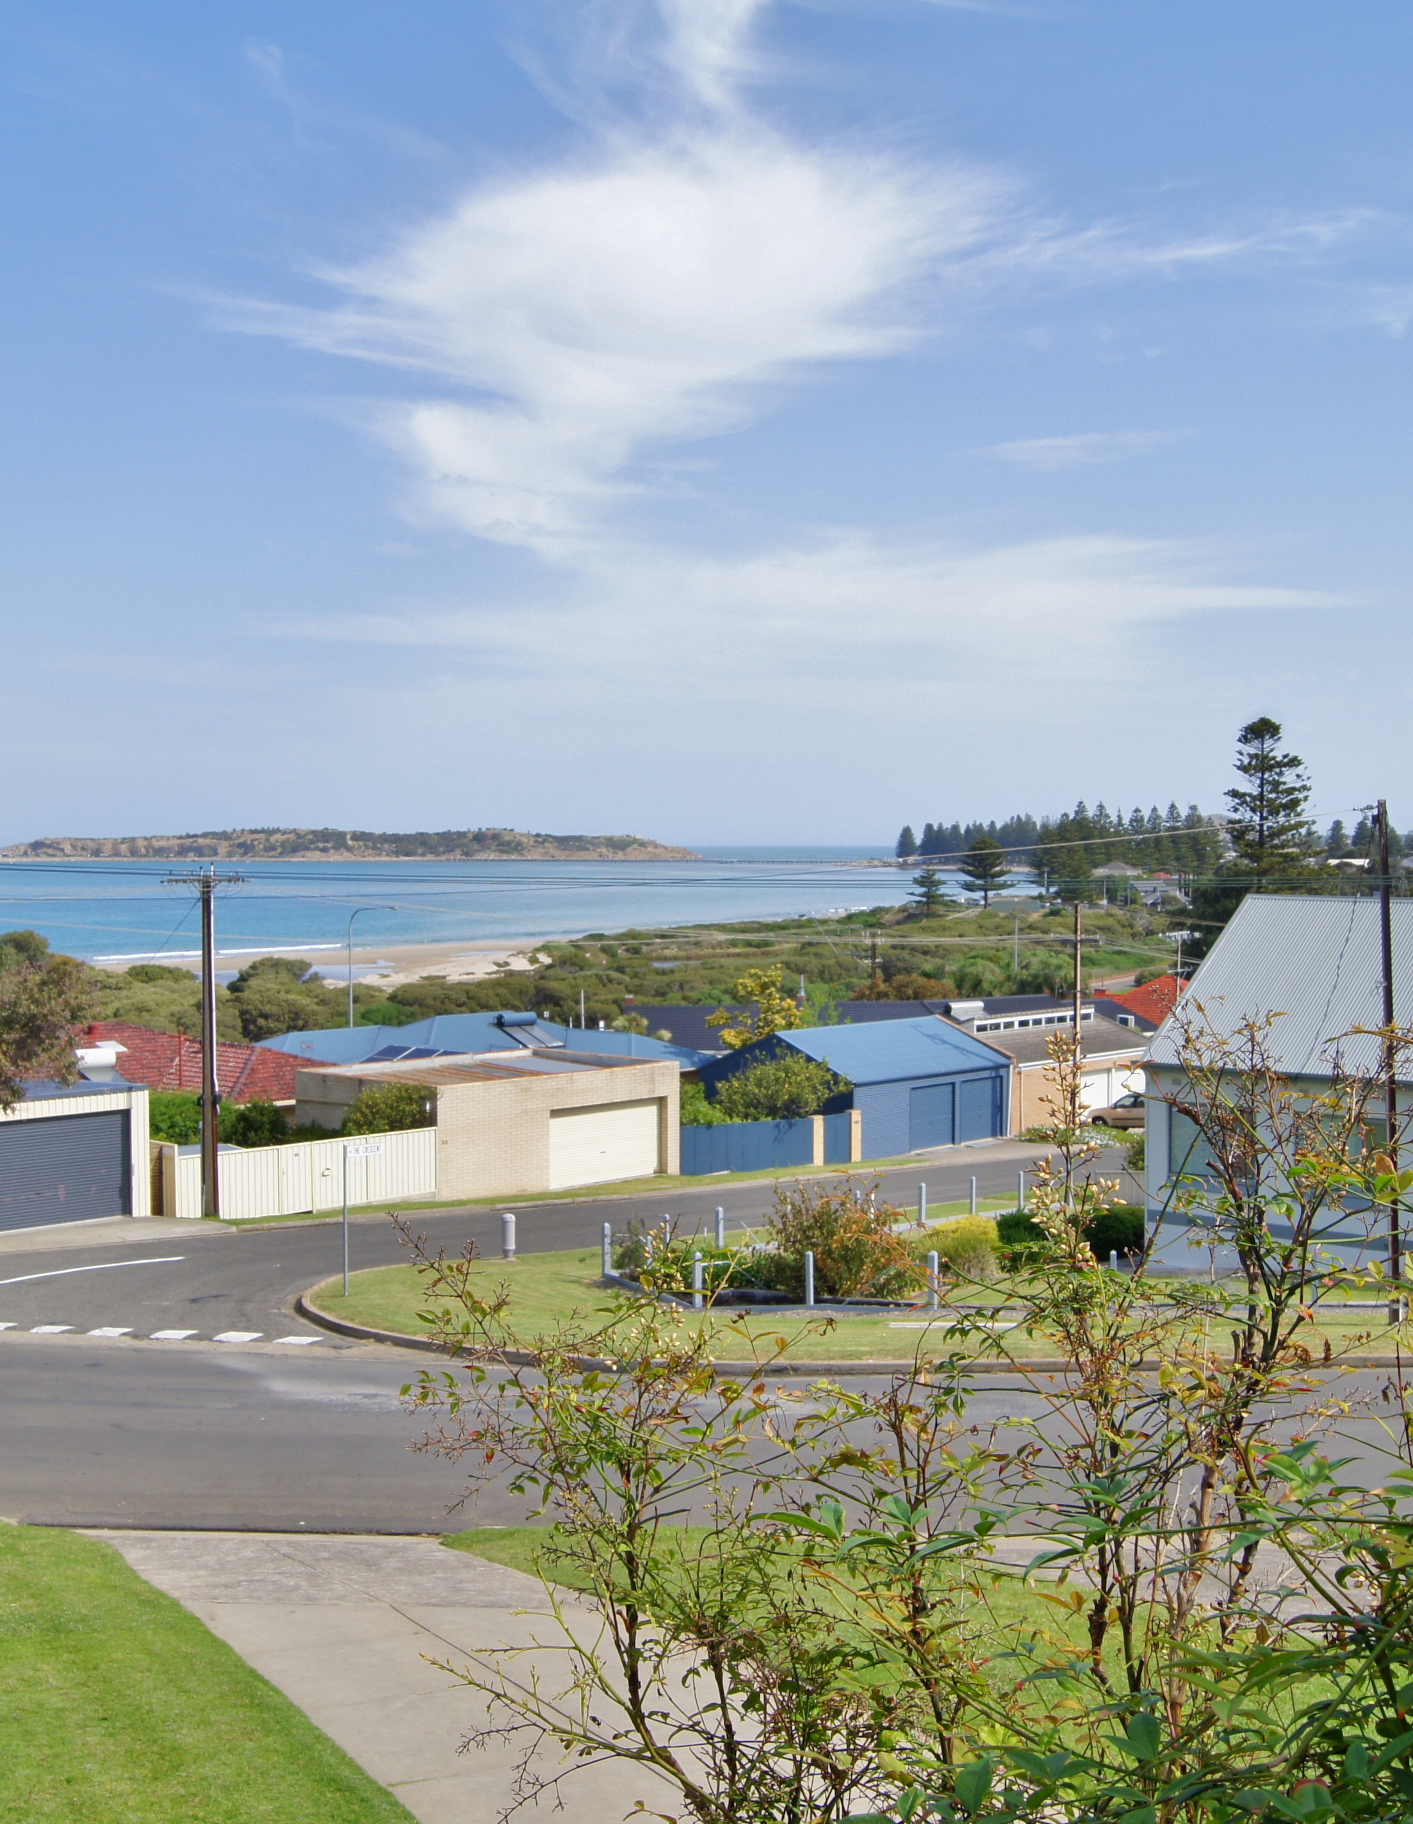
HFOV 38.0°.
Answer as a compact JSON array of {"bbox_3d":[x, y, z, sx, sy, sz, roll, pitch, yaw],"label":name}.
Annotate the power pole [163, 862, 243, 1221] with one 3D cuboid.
[{"bbox_3d":[-12.987,3.458,53.345,2.100,9.170,0.400,0,2,10],"label":"power pole"}]

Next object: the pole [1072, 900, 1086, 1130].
[{"bbox_3d":[14.106,4.034,78.181,0.450,8.900,0.350,0,2,10],"label":"pole"}]

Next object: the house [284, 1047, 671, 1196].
[{"bbox_3d":[-6.819,6.600,65.333,9.500,3.550,7.300,-2,3,-44],"label":"house"}]

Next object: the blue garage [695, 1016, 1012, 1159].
[{"bbox_3d":[5.685,6.410,77.686,8.800,4.330,7.700,-2,3,-44],"label":"blue garage"}]

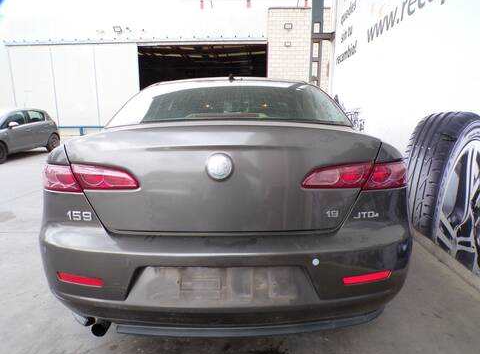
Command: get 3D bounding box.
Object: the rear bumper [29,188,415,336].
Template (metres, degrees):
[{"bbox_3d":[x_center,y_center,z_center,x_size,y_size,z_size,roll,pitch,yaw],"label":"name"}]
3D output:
[{"bbox_3d":[-0.068,0.306,1.448,1.730,0.550,0.500,0,10,0],"label":"rear bumper"}]

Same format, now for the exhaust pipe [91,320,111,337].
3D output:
[{"bbox_3d":[-0.575,0.603,1.411,0.070,0.070,0.130,0,10,0],"label":"exhaust pipe"}]

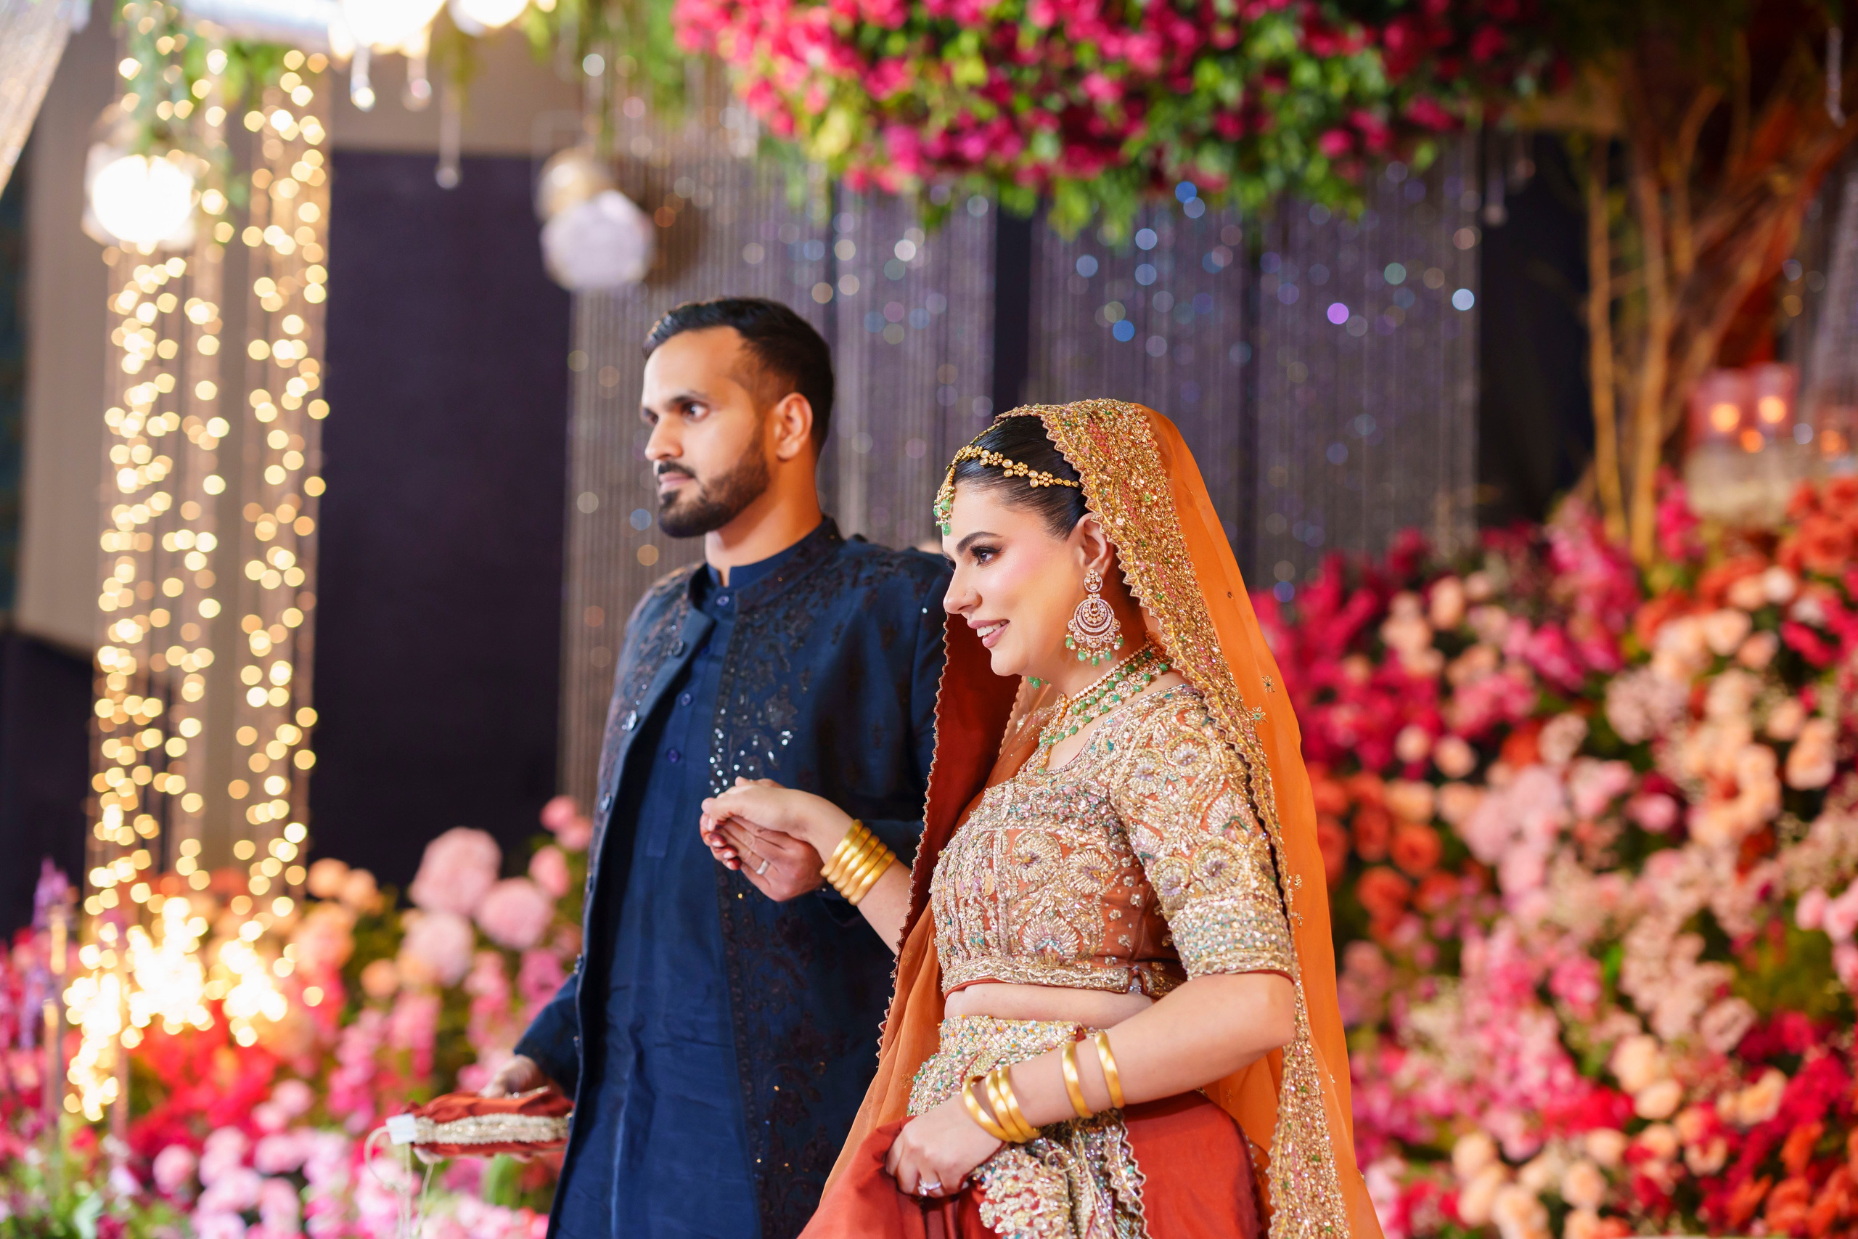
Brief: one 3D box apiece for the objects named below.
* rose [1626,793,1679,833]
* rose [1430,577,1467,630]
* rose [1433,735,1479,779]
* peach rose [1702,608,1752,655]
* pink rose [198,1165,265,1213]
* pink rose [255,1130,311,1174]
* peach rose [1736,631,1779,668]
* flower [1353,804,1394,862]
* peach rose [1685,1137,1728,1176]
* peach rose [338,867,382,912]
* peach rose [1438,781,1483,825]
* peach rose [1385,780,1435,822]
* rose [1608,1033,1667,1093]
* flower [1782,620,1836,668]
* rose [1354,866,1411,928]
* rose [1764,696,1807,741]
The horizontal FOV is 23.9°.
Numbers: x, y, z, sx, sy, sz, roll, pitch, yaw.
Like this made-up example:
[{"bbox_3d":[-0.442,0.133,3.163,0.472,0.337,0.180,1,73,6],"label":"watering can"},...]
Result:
[{"bbox_3d":[0.965,0.258,5.850,0.068,0.052,0.053,0,-3,20],"label":"rose"},{"bbox_3d":[0.722,-0.022,6.100,0.051,0.073,0.054,0,-3,18],"label":"rose"},{"bbox_3d":[0.697,0.183,5.800,0.058,0.056,0.050,-1,-7,12],"label":"rose"},{"bbox_3d":[1.046,0.016,5.750,0.063,0.059,0.055,0,-3,16],"label":"peach rose"},{"bbox_3d":[-0.875,0.715,5.500,0.079,0.058,0.060,2,-7,-12],"label":"pink rose"},{"bbox_3d":[-0.810,0.667,5.500,0.069,0.055,0.055,2,-3,-14],"label":"pink rose"},{"bbox_3d":[1.096,0.039,5.800,0.054,0.048,0.045,-1,-7,16],"label":"peach rose"},{"bbox_3d":[0.628,0.302,6.200,0.055,0.082,0.055,1,-5,0],"label":"flower"},{"bbox_3d":[0.975,0.671,5.500,0.053,0.051,0.046,-1,-7,15],"label":"peach rose"},{"bbox_3d":[-0.747,0.355,5.750,0.055,0.059,0.050,2,-7,-10],"label":"peach rose"},{"bbox_3d":[0.752,0.259,6.200,0.066,0.061,0.055,0,-5,10],"label":"peach rose"},{"bbox_3d":[0.637,0.240,5.800,0.065,0.054,0.052,-1,-7,12],"label":"peach rose"},{"bbox_3d":[0.928,0.583,5.750,0.078,0.080,0.070,0,-6,15],"label":"rose"},{"bbox_3d":[1.203,0.034,6.000,0.073,0.066,0.059,0,-6,15],"label":"flower"},{"bbox_3d":[0.596,0.362,5.750,0.072,0.077,0.066,-1,-7,12],"label":"rose"},{"bbox_3d":[1.169,0.135,5.980,0.059,0.061,0.053,0,-6,15],"label":"rose"}]

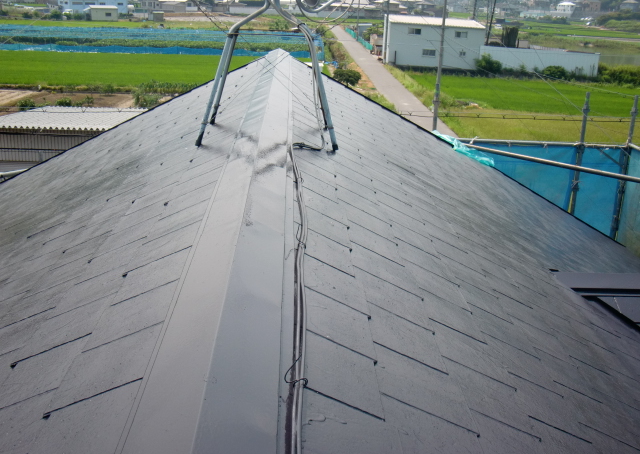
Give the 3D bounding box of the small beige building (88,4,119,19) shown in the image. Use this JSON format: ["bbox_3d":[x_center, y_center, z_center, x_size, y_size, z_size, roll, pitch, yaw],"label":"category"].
[{"bbox_3d":[-53.051,-52.461,172.562,7.000,3.600,5.200,-3,19,-16],"label":"small beige building"}]

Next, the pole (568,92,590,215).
[{"bbox_3d":[2.850,-0.795,7.701,0.060,1.420,0.060,9,20,19],"label":"pole"}]

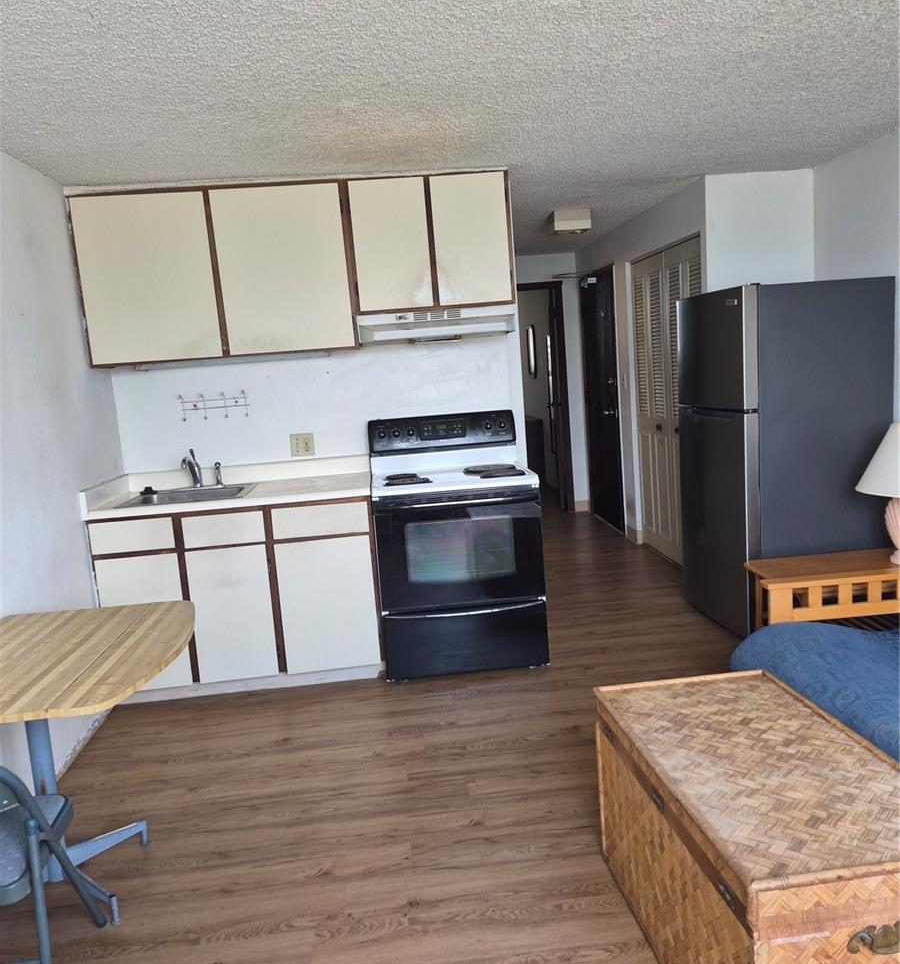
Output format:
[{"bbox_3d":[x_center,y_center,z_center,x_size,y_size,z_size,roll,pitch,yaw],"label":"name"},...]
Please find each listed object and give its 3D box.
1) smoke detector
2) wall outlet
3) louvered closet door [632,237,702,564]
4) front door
[{"bbox_3d":[0.767,-1.668,5.132,0.236,0.122,0.209,-5,8,-5],"label":"smoke detector"},{"bbox_3d":[-0.767,-0.192,4.149,0.116,0.116,0.012,-5,8,-5],"label":"wall outlet"},{"bbox_3d":[1.456,-0.472,5.260,0.035,2.037,1.219,-5,8,-5],"label":"louvered closet door"},{"bbox_3d":[1.295,-0.661,6.623,0.046,2.056,0.923,-5,8,-5],"label":"front door"}]

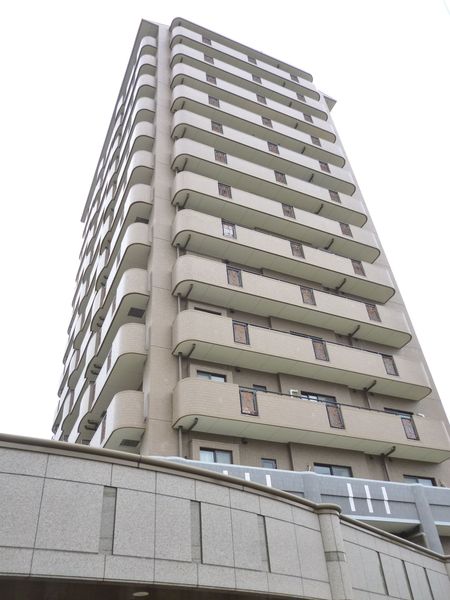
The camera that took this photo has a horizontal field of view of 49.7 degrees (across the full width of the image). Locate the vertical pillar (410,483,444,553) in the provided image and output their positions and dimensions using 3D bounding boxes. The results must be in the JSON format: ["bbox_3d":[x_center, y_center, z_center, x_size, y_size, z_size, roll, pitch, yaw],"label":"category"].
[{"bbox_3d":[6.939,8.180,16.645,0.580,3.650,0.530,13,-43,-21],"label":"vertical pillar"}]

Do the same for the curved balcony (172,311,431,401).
[{"bbox_3d":[3.688,2.531,20.362,12.070,1.330,1.240,13,-43,-21],"label":"curved balcony"}]

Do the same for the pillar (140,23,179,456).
[{"bbox_3d":[-3.300,-6.534,25.493,1.050,36.000,1.000,13,-43,-21],"label":"pillar"}]

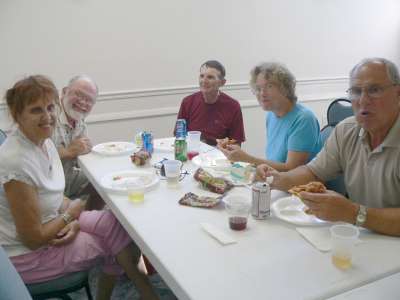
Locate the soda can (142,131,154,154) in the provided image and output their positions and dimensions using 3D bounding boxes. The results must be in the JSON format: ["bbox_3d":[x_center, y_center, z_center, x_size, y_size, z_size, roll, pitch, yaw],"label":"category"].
[{"bbox_3d":[-0.315,-0.045,2.502,0.066,0.122,0.066,-2,14,-10],"label":"soda can"}]

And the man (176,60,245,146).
[{"bbox_3d":[0.092,0.022,2.844,0.500,1.230,0.720,-2,15,-6],"label":"man"}]

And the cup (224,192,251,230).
[{"bbox_3d":[0.130,0.218,1.448,0.087,0.112,0.087,-1,15,0],"label":"cup"}]

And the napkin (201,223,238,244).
[{"bbox_3d":[0.069,0.276,1.431,0.062,0.011,0.185,-7,16,-23],"label":"napkin"}]

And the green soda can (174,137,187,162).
[{"bbox_3d":[-0.105,-0.002,2.327,0.066,0.122,0.066,0,14,0],"label":"green soda can"}]

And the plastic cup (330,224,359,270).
[{"bbox_3d":[0.408,0.283,1.189,0.077,0.112,0.077,-1,15,0],"label":"plastic cup"}]

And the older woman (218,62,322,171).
[{"bbox_3d":[0.396,0.180,2.189,0.740,1.250,0.540,-11,18,-34],"label":"older woman"}]

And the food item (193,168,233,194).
[{"bbox_3d":[0.049,0.137,1.913,0.100,0.050,0.195,-9,17,-33],"label":"food item"}]

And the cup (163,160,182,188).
[{"bbox_3d":[-0.127,0.110,1.896,0.087,0.110,0.087,0,14,0],"label":"cup"}]

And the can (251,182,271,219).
[{"bbox_3d":[0.227,0.189,1.552,0.066,0.122,0.066,0,14,0],"label":"can"}]

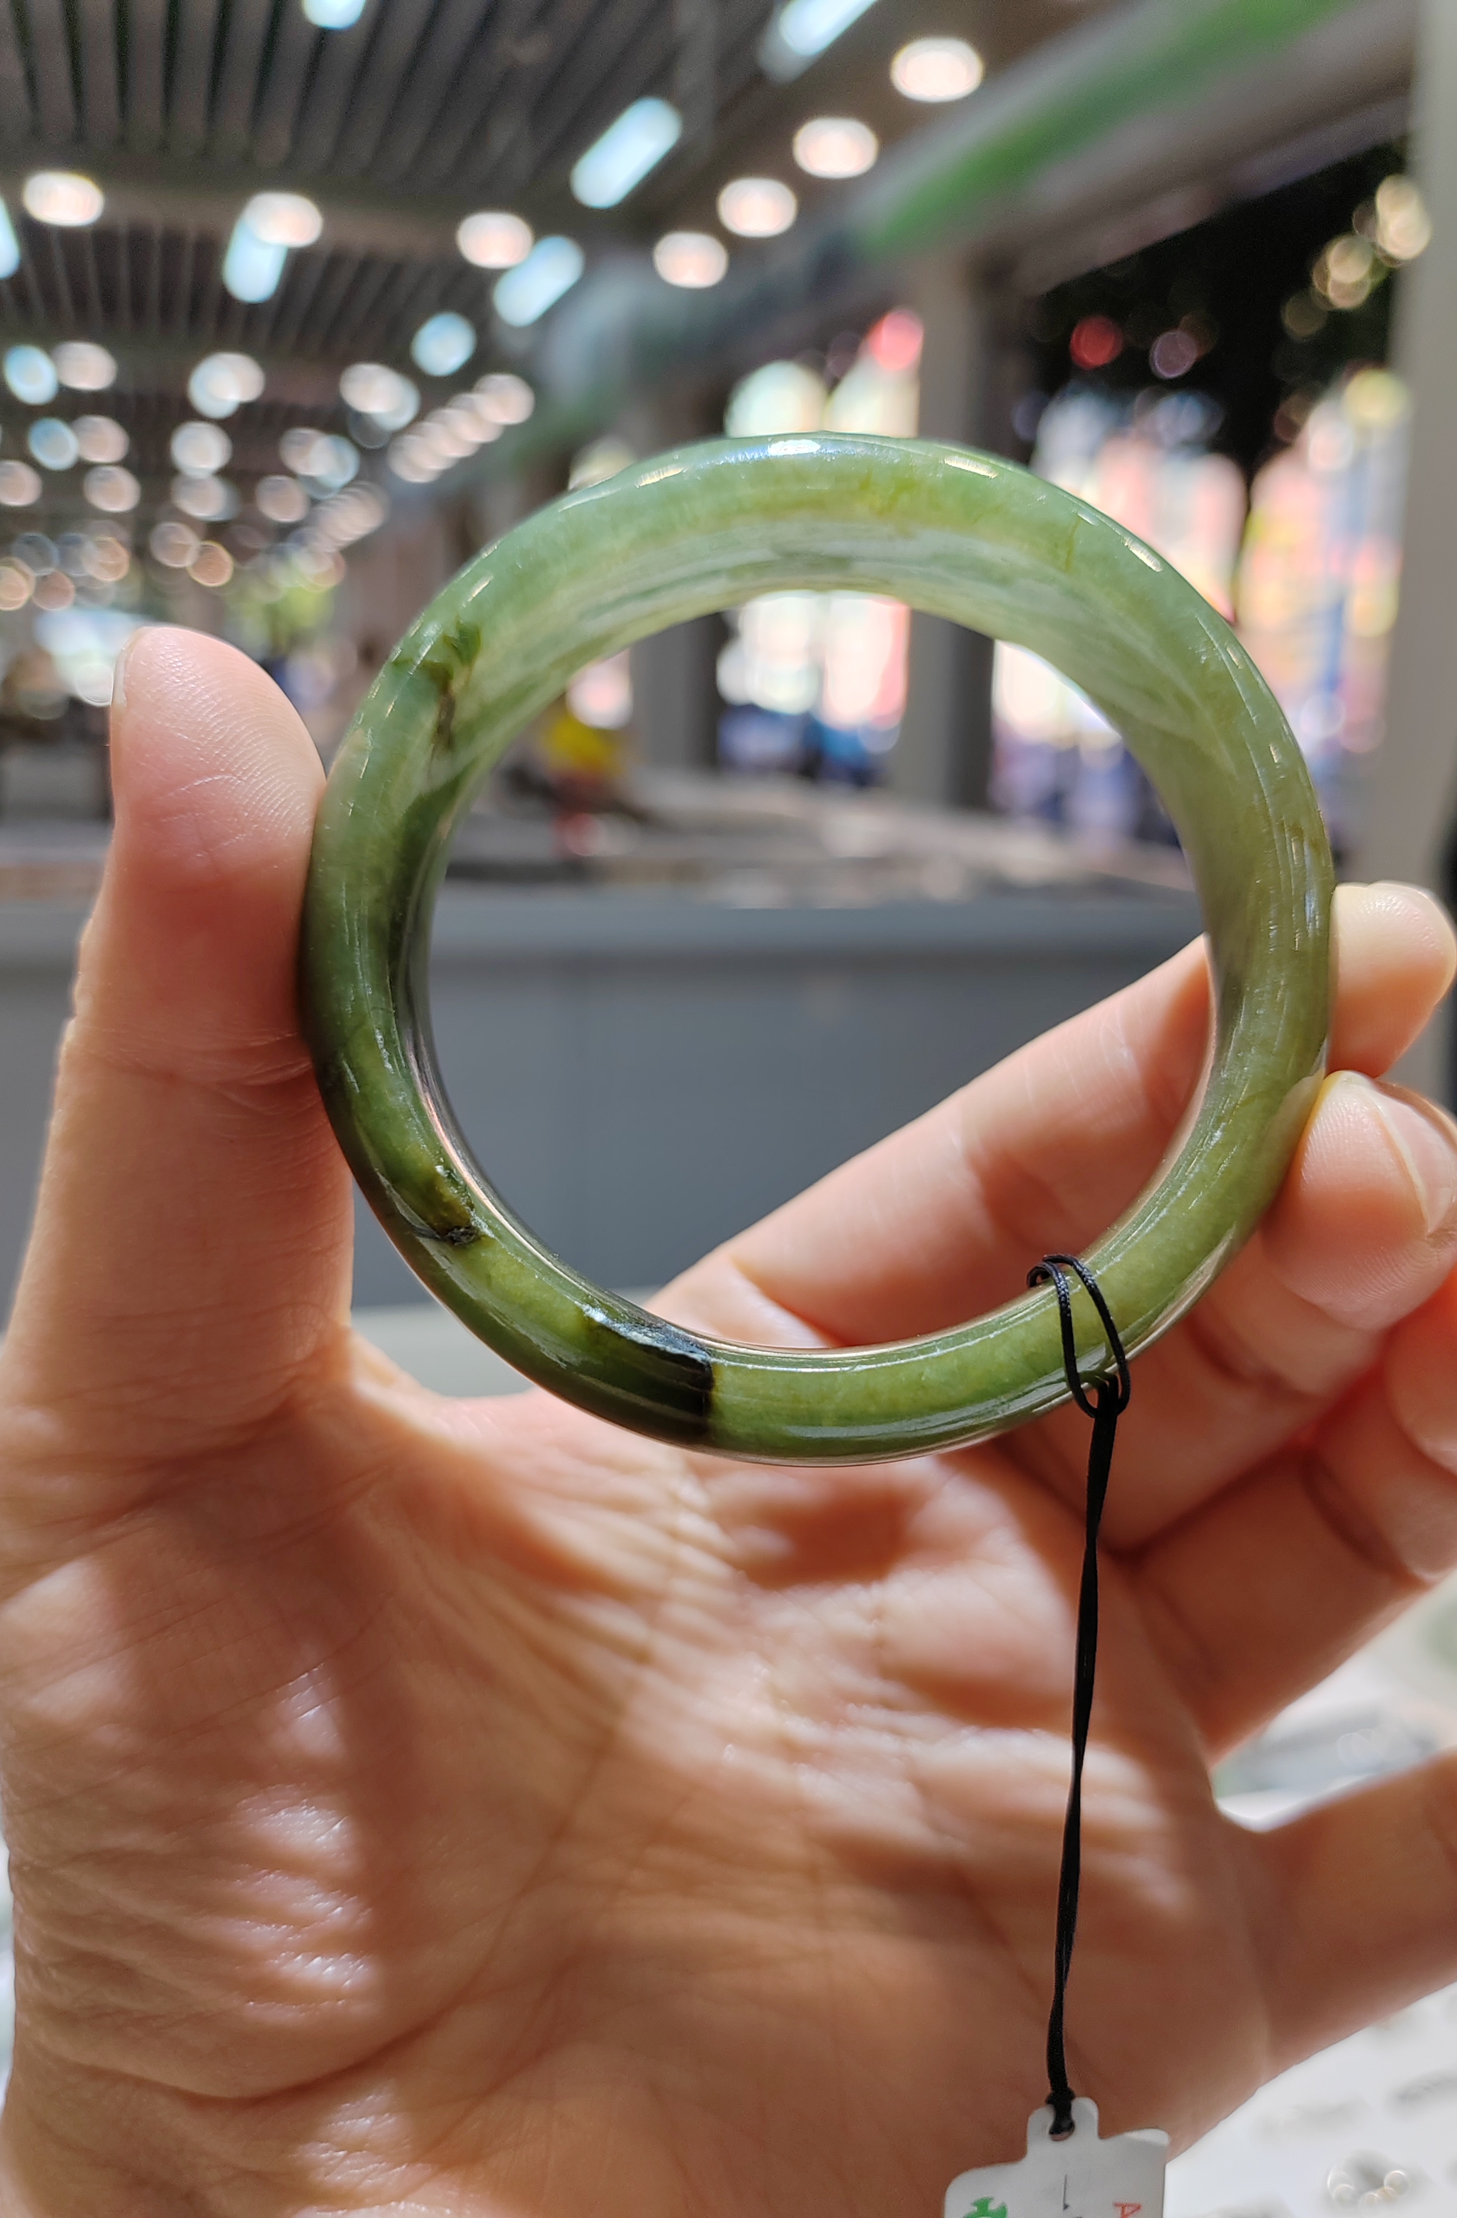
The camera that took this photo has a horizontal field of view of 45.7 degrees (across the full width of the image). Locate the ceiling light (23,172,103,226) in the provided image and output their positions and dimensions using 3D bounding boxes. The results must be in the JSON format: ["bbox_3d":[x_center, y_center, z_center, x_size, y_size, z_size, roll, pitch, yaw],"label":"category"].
[{"bbox_3d":[-2.996,-4.096,7.790,0.180,0.060,0.180,-4,15,-18],"label":"ceiling light"}]

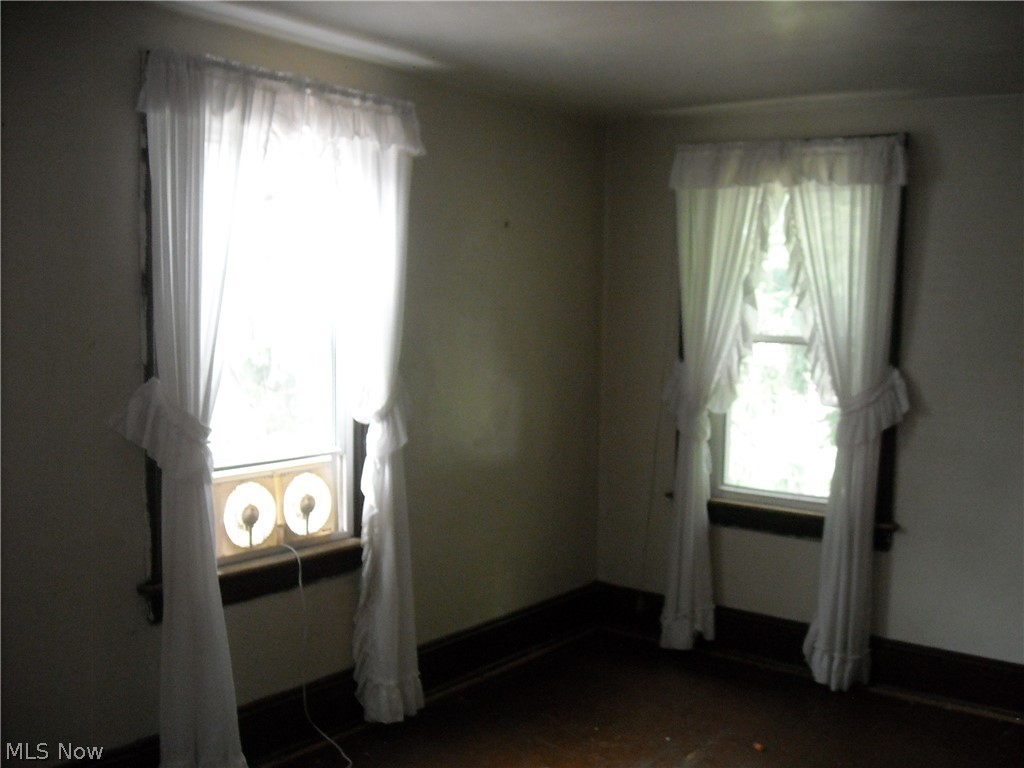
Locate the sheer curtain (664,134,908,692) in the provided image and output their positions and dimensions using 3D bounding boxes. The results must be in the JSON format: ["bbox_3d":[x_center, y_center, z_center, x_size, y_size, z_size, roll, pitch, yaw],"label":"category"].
[{"bbox_3d":[1.089,0.106,4.285,1.030,2.195,0.150,3,5,39],"label":"sheer curtain"}]

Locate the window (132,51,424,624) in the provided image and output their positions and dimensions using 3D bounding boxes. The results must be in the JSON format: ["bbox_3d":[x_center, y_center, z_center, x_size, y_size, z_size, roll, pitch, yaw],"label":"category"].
[{"bbox_3d":[-0.746,-0.147,3.445,0.130,1.685,1.050,3,5,39],"label":"window"}]

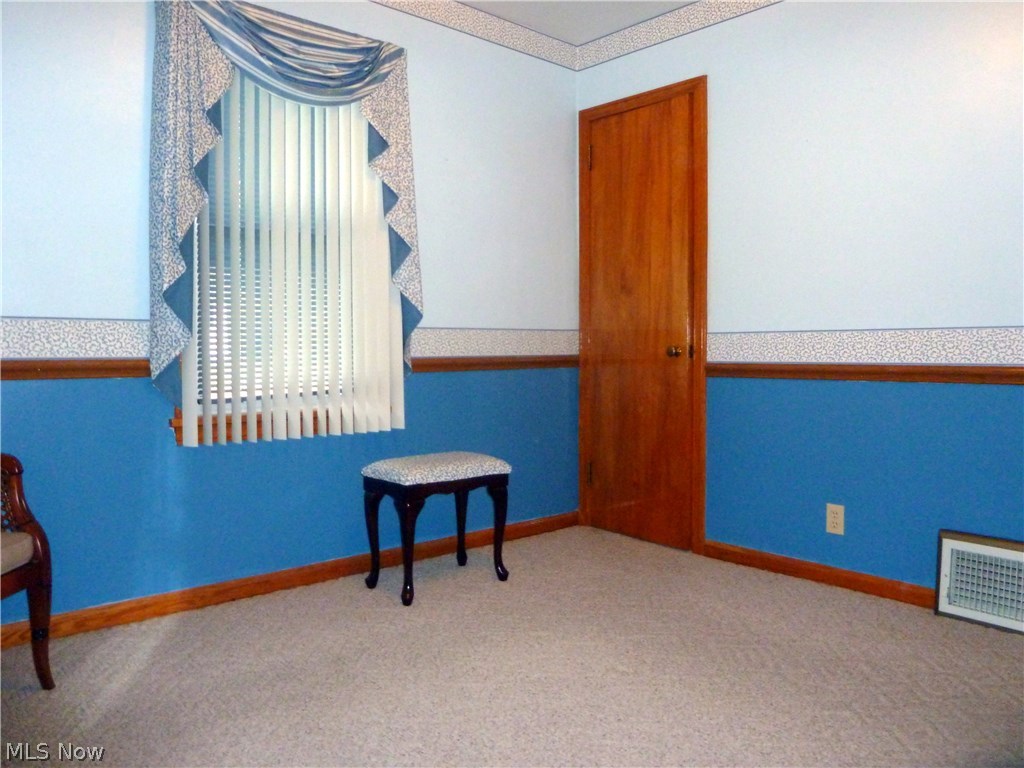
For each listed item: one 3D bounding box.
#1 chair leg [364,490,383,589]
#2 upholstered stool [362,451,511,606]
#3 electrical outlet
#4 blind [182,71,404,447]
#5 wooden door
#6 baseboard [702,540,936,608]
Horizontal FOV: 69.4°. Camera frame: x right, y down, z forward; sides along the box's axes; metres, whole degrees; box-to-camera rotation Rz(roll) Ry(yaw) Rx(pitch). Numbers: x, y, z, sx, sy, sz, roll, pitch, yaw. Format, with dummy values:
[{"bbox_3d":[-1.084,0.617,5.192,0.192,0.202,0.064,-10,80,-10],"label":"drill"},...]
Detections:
[{"bbox_3d":[-0.529,0.595,2.827,0.056,0.370,0.056,-2,3,-39],"label":"chair leg"},{"bbox_3d":[-0.289,0.538,2.884,0.475,0.487,0.335,-2,3,-39],"label":"upholstered stool"},{"bbox_3d":[1.248,0.524,2.858,0.012,0.115,0.069,-3,4,-44],"label":"electrical outlet"},{"bbox_3d":[-0.776,-0.481,2.735,0.845,1.365,0.090,-2,3,-39],"label":"blind"},{"bbox_3d":[0.601,-0.297,3.491,0.075,2.100,0.735,-3,4,-44],"label":"wooden door"},{"bbox_3d":[1.173,0.746,2.944,0.018,0.070,0.925,-3,4,-44],"label":"baseboard"}]

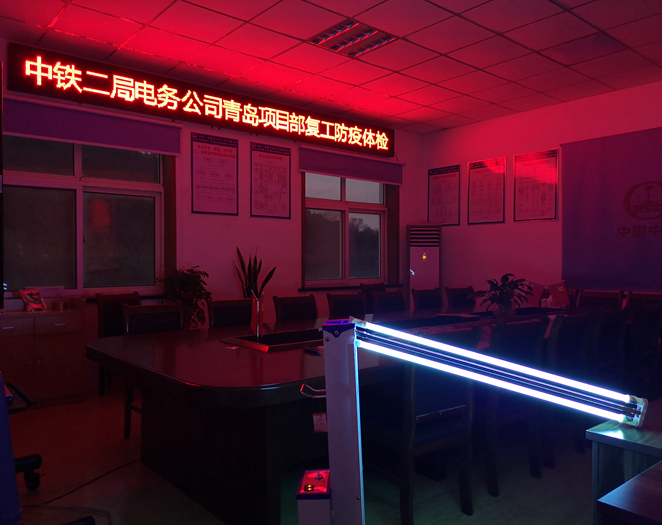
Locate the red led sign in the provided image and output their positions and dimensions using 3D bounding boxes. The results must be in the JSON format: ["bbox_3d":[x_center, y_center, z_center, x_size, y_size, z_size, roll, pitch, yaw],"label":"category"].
[{"bbox_3d":[-0.951,-1.690,6.293,4.850,0.400,0.090,0,0,-41],"label":"red led sign"}]

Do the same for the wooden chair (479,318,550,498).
[{"bbox_3d":[0.879,0.765,3.160,0.465,0.930,0.540,0,0,-40],"label":"wooden chair"}]

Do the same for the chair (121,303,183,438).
[{"bbox_3d":[-1.130,0.767,3.834,0.465,0.930,0.540,0,0,-40],"label":"chair"}]

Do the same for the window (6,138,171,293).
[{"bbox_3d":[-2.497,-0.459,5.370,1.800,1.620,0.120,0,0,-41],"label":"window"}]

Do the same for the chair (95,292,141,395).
[{"bbox_3d":[-1.851,0.766,5.105,0.560,0.920,0.450,0,0,37],"label":"chair"}]

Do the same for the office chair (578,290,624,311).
[{"bbox_3d":[2.617,0.764,5.540,0.540,0.930,0.465,0,0,-40],"label":"office chair"}]

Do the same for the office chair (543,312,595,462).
[{"bbox_3d":[1.316,0.753,3.450,0.450,0.920,0.550,0,0,-41],"label":"office chair"}]

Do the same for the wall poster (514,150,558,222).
[{"bbox_3d":[2.614,-0.971,6.998,0.025,0.870,0.580,0,0,-41],"label":"wall poster"}]

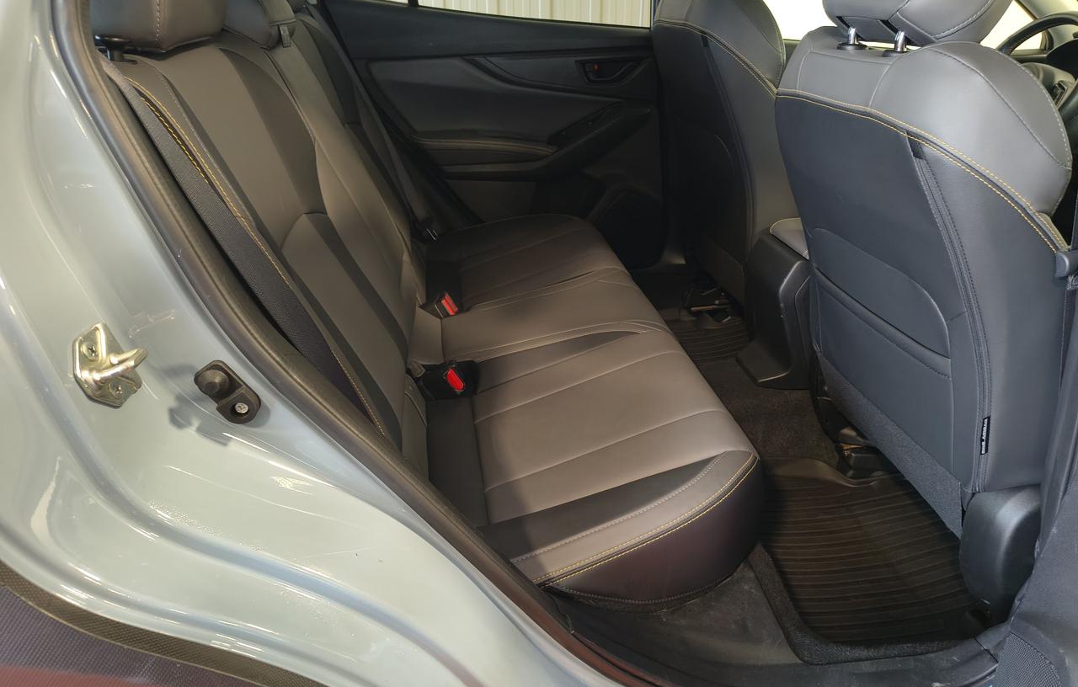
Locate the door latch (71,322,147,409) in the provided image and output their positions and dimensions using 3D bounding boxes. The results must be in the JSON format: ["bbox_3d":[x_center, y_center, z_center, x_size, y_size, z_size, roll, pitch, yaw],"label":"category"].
[{"bbox_3d":[-0.357,0.018,0.620,0.038,0.062,0.045,-11,23,4],"label":"door latch"}]

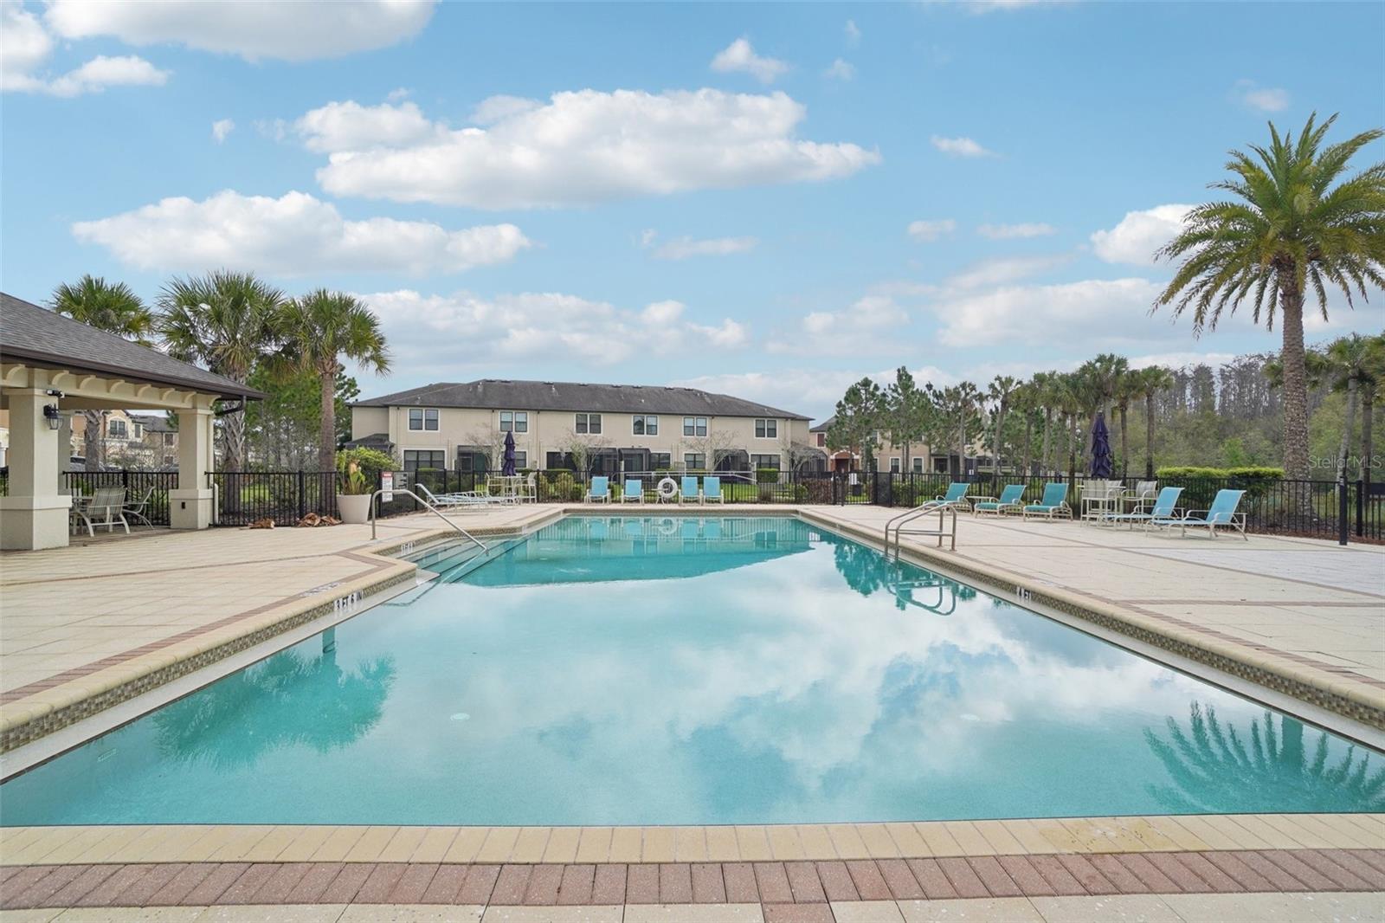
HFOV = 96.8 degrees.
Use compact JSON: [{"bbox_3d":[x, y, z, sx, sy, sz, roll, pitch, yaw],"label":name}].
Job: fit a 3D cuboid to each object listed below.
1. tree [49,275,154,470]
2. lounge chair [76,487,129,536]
[{"bbox_3d":[-18.225,-2.077,19.000,3.300,7.330,3.300,0,0,0],"label":"tree"},{"bbox_3d":[-11.750,1.007,12.300,0.750,0.930,0.640,0,0,21],"label":"lounge chair"}]

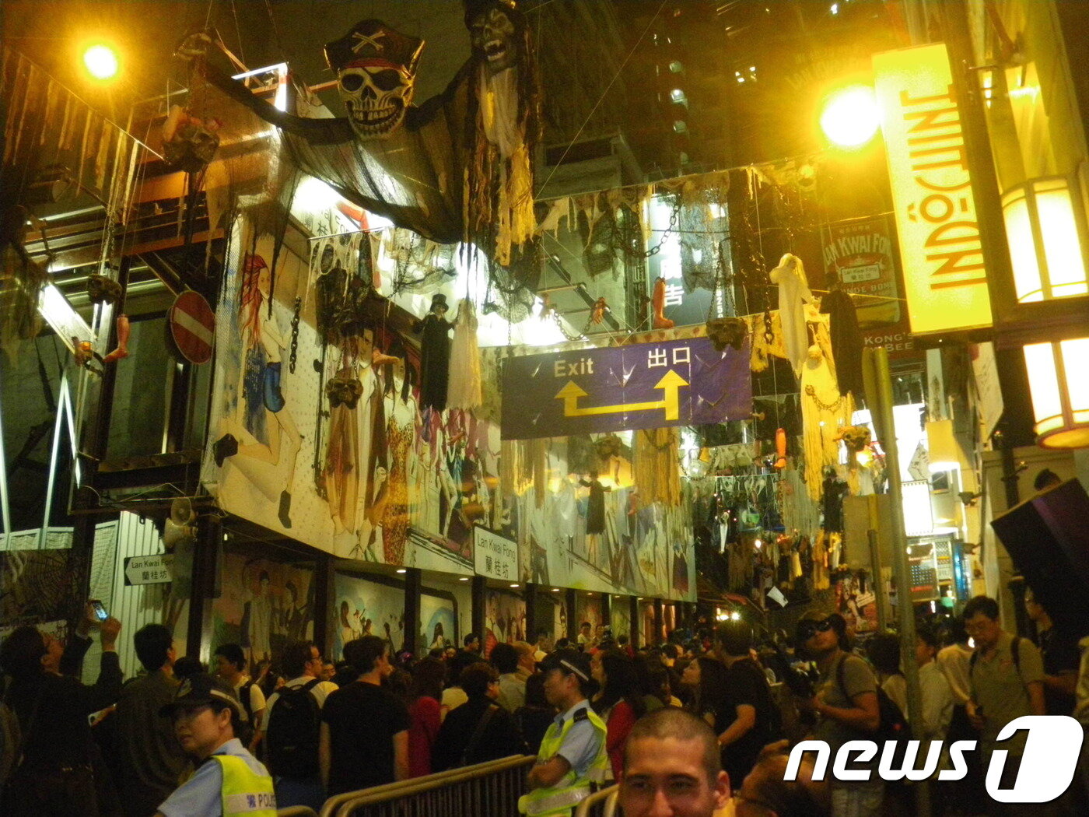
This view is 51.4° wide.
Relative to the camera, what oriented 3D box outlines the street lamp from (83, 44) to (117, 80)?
[{"bbox_3d":[-5.099,-3.967,13.000,0.330,0.290,0.330,-6,-19,13],"label":"street lamp"}]

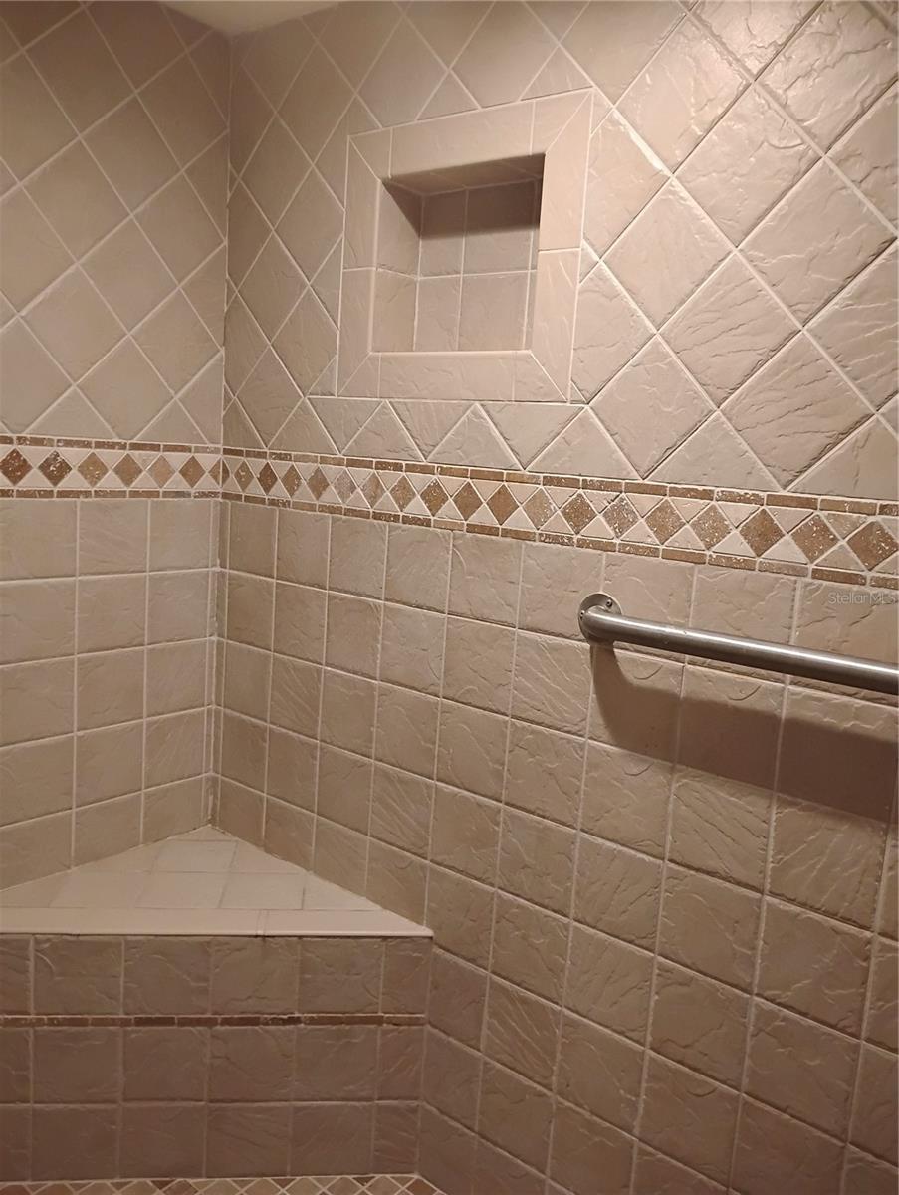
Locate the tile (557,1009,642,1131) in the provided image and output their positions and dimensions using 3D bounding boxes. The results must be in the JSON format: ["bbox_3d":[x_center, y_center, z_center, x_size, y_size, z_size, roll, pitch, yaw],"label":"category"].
[{"bbox_3d":[0.250,0.780,1.594,0.151,0.151,0.012,10,11,39],"label":"tile"}]

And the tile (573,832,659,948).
[{"bbox_3d":[0.273,0.475,1.564,0.150,0.150,0.010,10,10,39],"label":"tile"}]

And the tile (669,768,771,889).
[{"bbox_3d":[0.402,0.343,1.439,0.150,0.150,0.010,11,11,39],"label":"tile"}]

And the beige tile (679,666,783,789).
[{"bbox_3d":[0.411,0.185,1.408,0.151,0.151,0.012,10,11,39],"label":"beige tile"}]

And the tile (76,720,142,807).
[{"bbox_3d":[-0.700,0.339,1.987,0.012,0.151,0.151,11,11,39],"label":"tile"}]

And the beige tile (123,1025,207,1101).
[{"bbox_3d":[-0.530,0.873,1.808,0.150,0.150,0.010,3,8,-7],"label":"beige tile"}]

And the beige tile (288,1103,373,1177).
[{"bbox_3d":[-0.225,1.043,1.868,0.150,0.147,0.010,3,8,-7],"label":"beige tile"}]

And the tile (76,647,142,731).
[{"bbox_3d":[-0.695,0.188,1.988,0.010,0.150,0.150,11,11,39],"label":"tile"}]

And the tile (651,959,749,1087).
[{"bbox_3d":[0.385,0.652,1.488,0.150,0.150,0.010,10,10,39],"label":"tile"}]

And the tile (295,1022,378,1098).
[{"bbox_3d":[-0.212,0.870,1.812,0.151,0.151,0.012,3,8,-7],"label":"tile"}]

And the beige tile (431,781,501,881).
[{"bbox_3d":[0.032,0.427,1.744,0.151,0.151,0.012,10,11,39],"label":"beige tile"}]

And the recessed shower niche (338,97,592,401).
[{"bbox_3d":[0.035,-0.593,1.732,0.536,0.479,0.115,10,10,39],"label":"recessed shower niche"}]

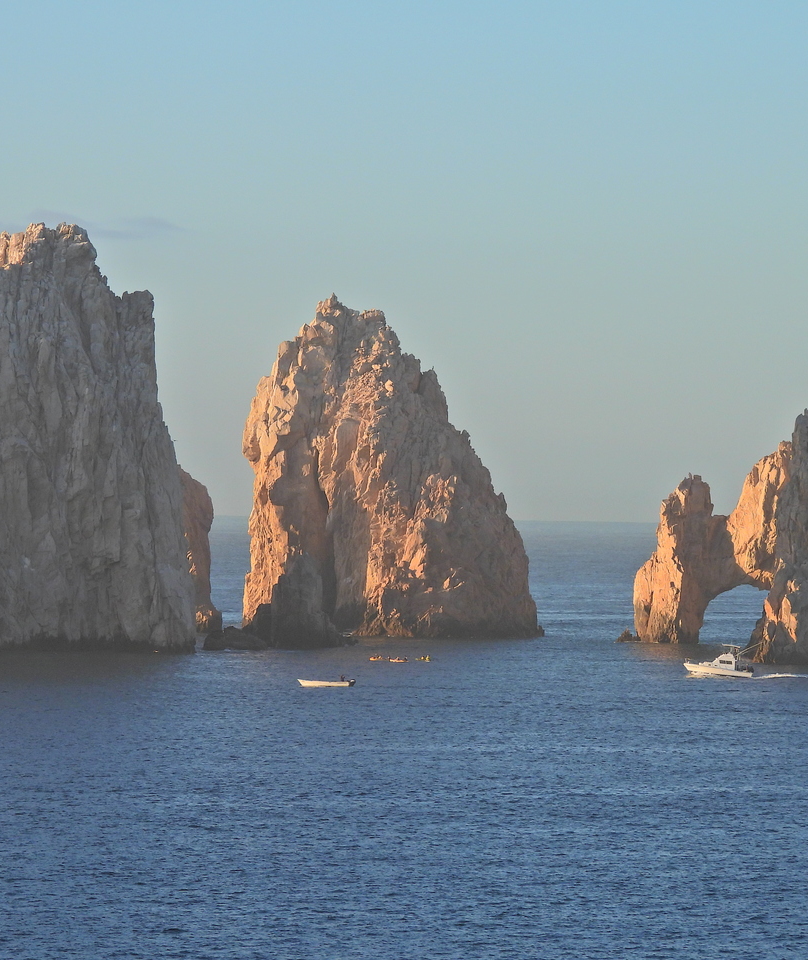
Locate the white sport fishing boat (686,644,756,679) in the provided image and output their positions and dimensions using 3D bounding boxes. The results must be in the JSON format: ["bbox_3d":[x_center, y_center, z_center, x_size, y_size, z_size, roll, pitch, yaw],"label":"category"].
[{"bbox_3d":[46.426,26.708,925.000,10.200,5.000,3.500,1,0,-2],"label":"white sport fishing boat"}]

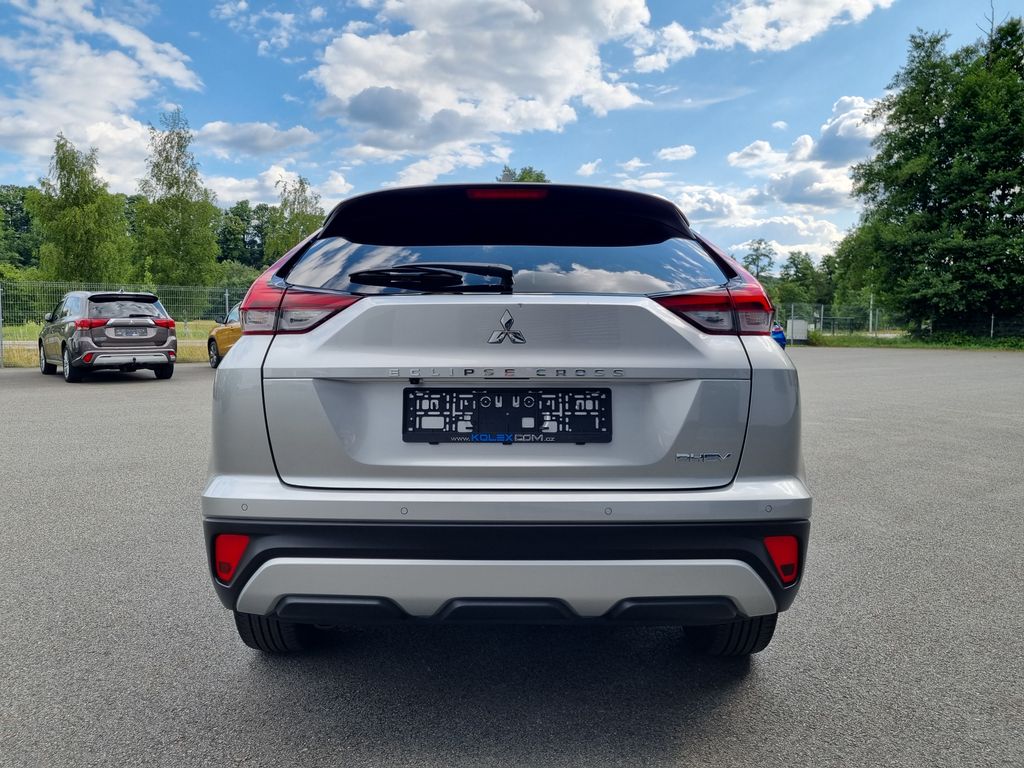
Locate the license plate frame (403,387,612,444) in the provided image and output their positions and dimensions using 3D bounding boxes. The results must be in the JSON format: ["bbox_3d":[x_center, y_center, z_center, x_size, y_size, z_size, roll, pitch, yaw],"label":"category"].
[{"bbox_3d":[-0.011,0.080,1.949,0.530,0.140,0.025,0,5,0],"label":"license plate frame"}]

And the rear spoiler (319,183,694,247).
[{"bbox_3d":[-0.015,-0.537,2.393,1.170,0.210,0.360,0,5,0],"label":"rear spoiler"}]

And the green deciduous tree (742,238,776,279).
[{"bbox_3d":[25.375,-10.296,79.410,3.600,9.337,3.600,0,5,0],"label":"green deciduous tree"}]

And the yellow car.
[{"bbox_3d":[-5.649,-1.156,18.031,1.800,1.620,4.360,-4,6,-40],"label":"yellow car"}]

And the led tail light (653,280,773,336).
[{"bbox_3d":[0.588,-0.223,2.189,0.440,0.190,0.400,0,5,0],"label":"led tail light"}]

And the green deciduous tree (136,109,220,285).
[{"bbox_3d":[-18.578,-8.957,43.393,4.600,12.828,4.600,0,5,0],"label":"green deciduous tree"}]

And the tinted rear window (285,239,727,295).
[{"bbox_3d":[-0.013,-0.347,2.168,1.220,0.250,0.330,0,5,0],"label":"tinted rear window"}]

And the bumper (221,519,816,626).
[{"bbox_3d":[-0.012,0.467,2.098,1.760,0.300,0.450,0,5,0],"label":"bumper"}]

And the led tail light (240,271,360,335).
[{"bbox_3d":[-0.618,-0.223,2.189,0.440,0.190,0.400,0,5,0],"label":"led tail light"}]

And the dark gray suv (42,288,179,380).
[{"bbox_3d":[-8.268,-0.985,15.568,1.810,1.700,4.690,-4,6,-40],"label":"dark gray suv"}]

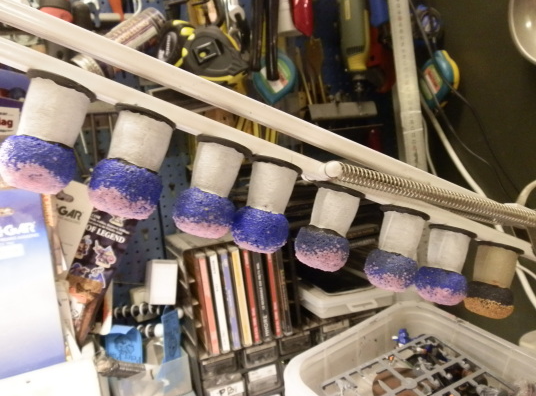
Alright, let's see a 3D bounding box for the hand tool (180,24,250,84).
[{"bbox_3d":[-0.074,-0.195,0.605,0.075,0.079,0.045,-30,4,3],"label":"hand tool"}]

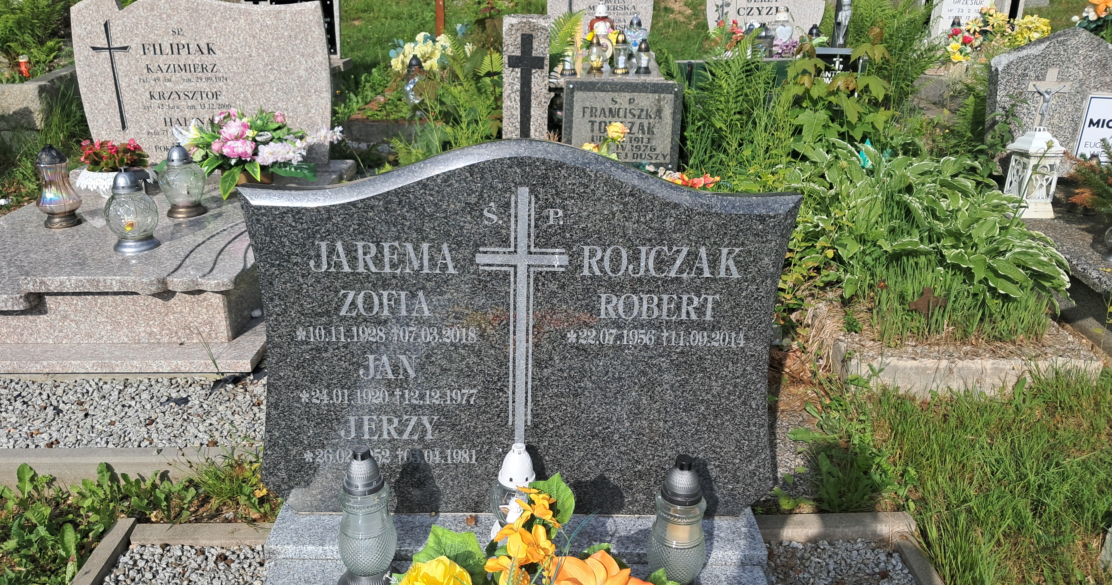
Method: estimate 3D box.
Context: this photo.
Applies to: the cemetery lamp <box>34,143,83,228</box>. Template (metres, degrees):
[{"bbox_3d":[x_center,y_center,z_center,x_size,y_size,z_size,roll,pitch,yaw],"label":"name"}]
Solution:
[{"bbox_3d":[-2.032,-0.432,3.534,0.180,0.318,0.180,0,17,0],"label":"cemetery lamp"}]

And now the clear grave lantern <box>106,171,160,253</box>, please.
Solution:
[{"bbox_3d":[-1.423,-0.274,2.900,0.154,0.262,0.154,0,21,-2],"label":"clear grave lantern"}]

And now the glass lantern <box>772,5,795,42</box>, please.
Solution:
[{"bbox_3d":[1.418,-1.622,5.361,0.140,0.265,0.125,1,17,3],"label":"glass lantern"}]

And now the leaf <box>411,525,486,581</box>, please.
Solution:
[{"bbox_3d":[-0.172,0.424,1.400,0.115,0.030,0.110,5,39,-4],"label":"leaf"}]

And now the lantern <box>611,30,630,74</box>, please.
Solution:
[{"bbox_3d":[0.370,-1.355,4.896,0.098,0.236,0.098,0,17,0],"label":"lantern"}]

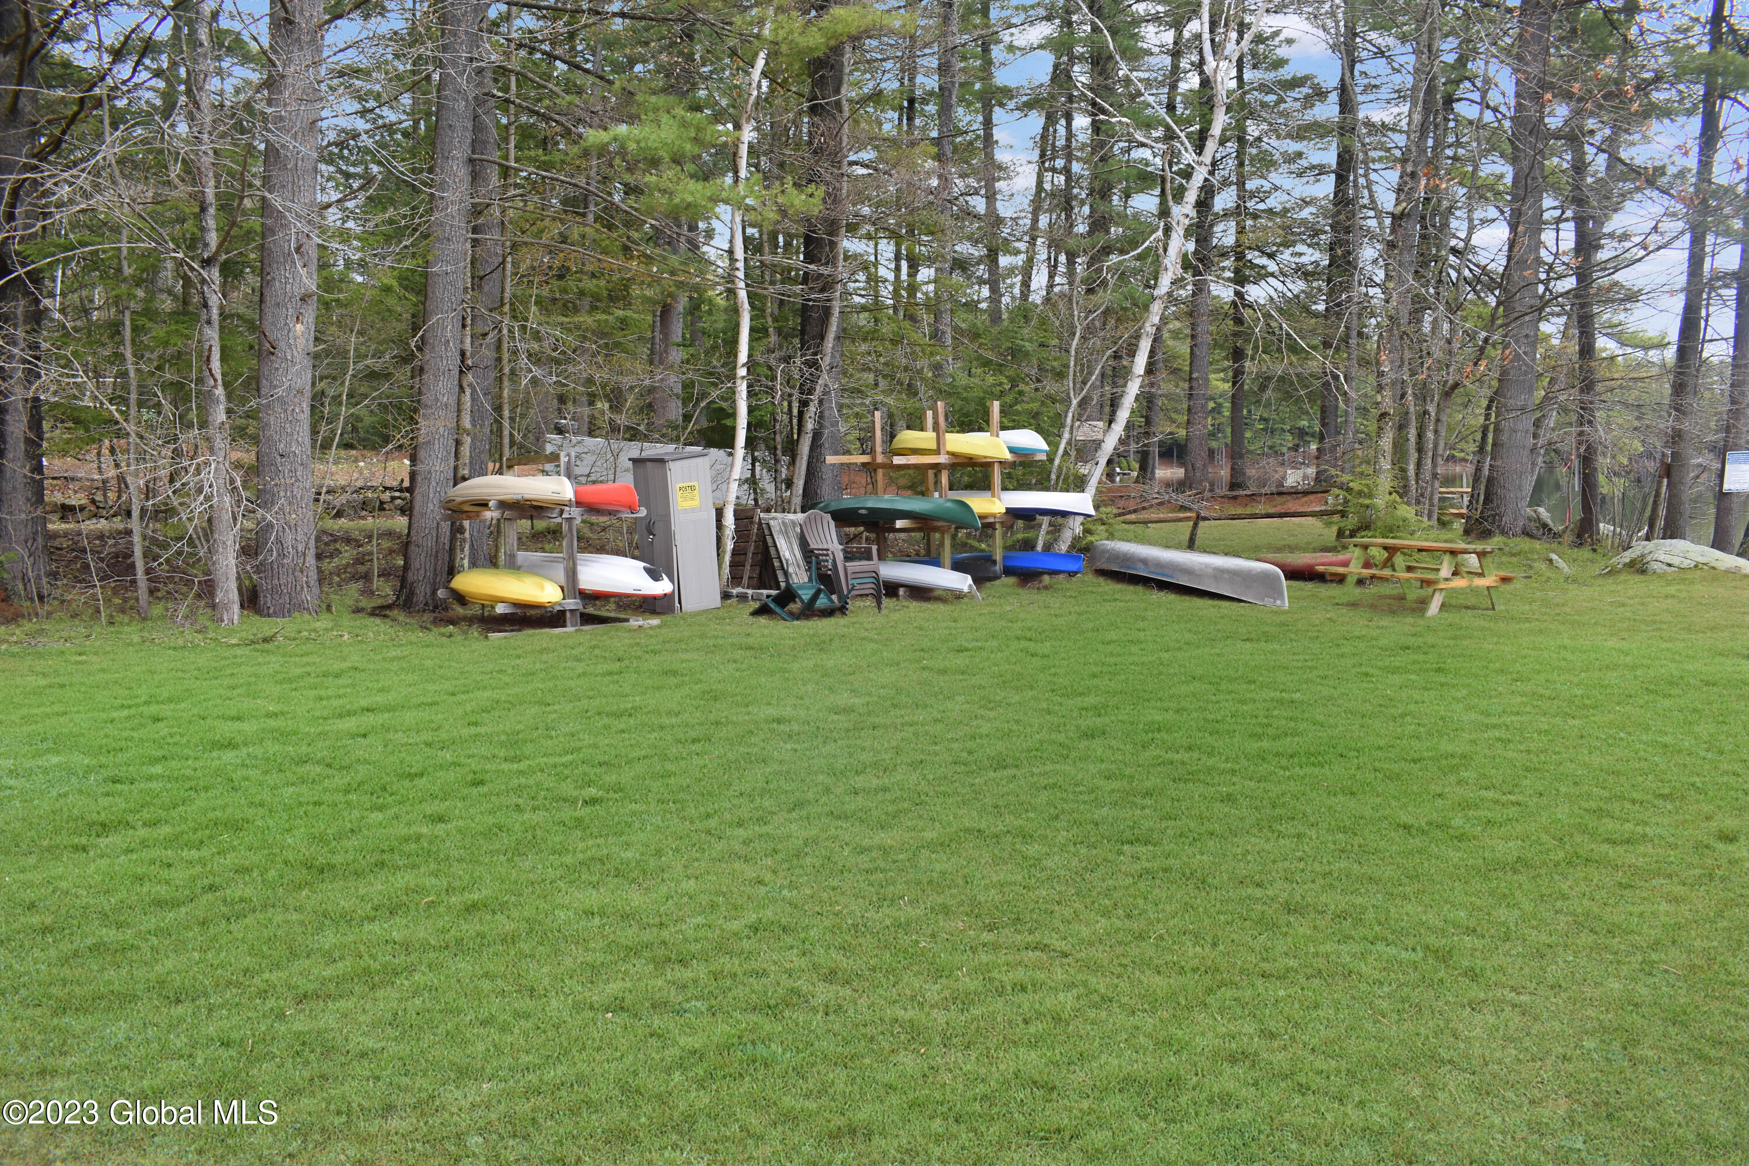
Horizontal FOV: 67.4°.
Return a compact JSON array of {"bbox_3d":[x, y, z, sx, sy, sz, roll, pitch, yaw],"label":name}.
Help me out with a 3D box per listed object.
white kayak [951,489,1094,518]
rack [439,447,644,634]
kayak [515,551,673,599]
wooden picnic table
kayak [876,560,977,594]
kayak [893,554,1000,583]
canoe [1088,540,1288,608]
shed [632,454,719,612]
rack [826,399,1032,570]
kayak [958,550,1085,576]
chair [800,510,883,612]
[{"bbox_3d":[2.118,-1.163,18.943,0.720,0.360,3.300,-3,6,-27],"label":"white kayak"},{"bbox_3d":[-3.783,-0.562,14.818,1.750,1.860,2.150,-3,7,-32],"label":"rack"},{"bbox_3d":[-3.115,-0.114,14.552,0.800,0.380,3.600,-3,7,-32],"label":"kayak"},{"bbox_3d":[6.720,-0.085,16.217,1.470,0.770,1.830,-3,6,-29],"label":"wooden picnic table"},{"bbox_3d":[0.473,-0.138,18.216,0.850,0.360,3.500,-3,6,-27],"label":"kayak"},{"bbox_3d":[0.997,-0.252,19.083,0.700,0.360,3.000,-3,6,-27],"label":"kayak"},{"bbox_3d":[4.184,-0.163,18.162,0.900,0.480,4.800,-2,6,-17],"label":"canoe"},{"bbox_3d":[-2.330,-0.605,15.363,0.660,1.820,0.780,-5,8,-43],"label":"shed"},{"bbox_3d":[0.864,-1.352,19.338,2.450,2.450,2.200,-3,6,-27],"label":"rack"},{"bbox_3d":[2.066,-0.297,19.027,0.700,0.340,3.100,-3,6,-27],"label":"kayak"},{"bbox_3d":[-0.380,-0.281,15.445,0.750,1.150,0.850,-5,8,-43],"label":"chair"}]

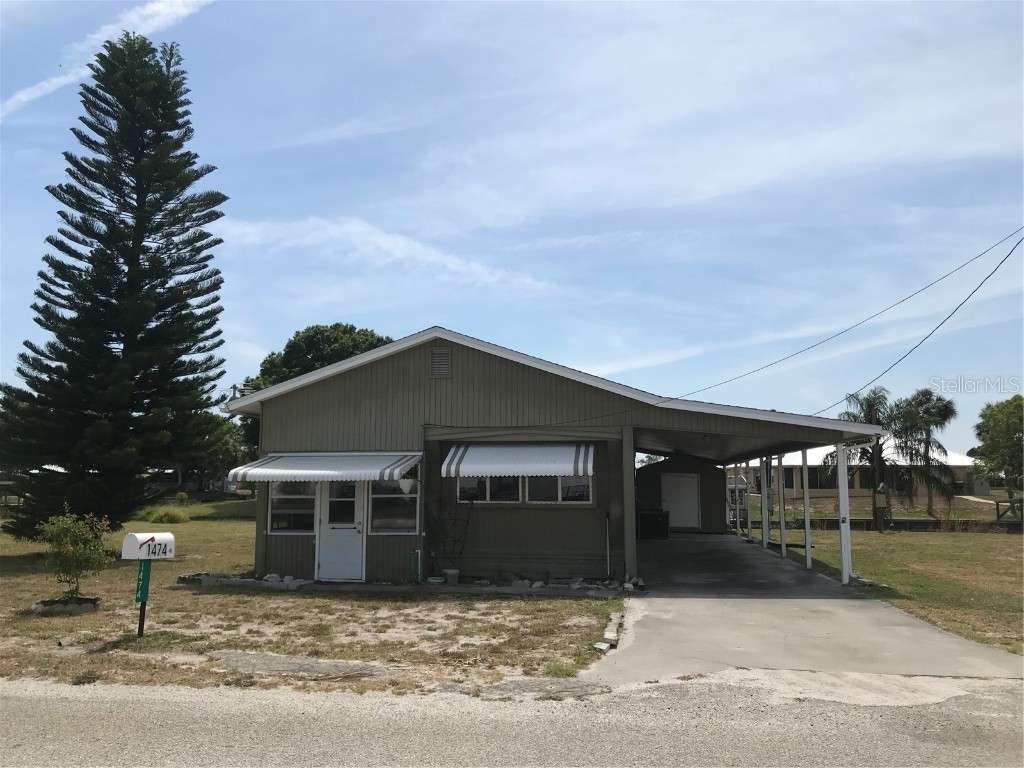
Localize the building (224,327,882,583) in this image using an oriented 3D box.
[{"bbox_3d":[1.408,2.036,21.832,11.650,4.570,15.200,-1,-7,8],"label":"building"}]

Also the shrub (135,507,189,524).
[{"bbox_3d":[-16.165,6.042,38.200,2.200,0.780,1.900,0,-7,0],"label":"shrub"}]

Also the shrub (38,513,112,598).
[{"bbox_3d":[-6.034,2.371,11.450,0.950,1.200,0.920,0,-7,0],"label":"shrub"}]

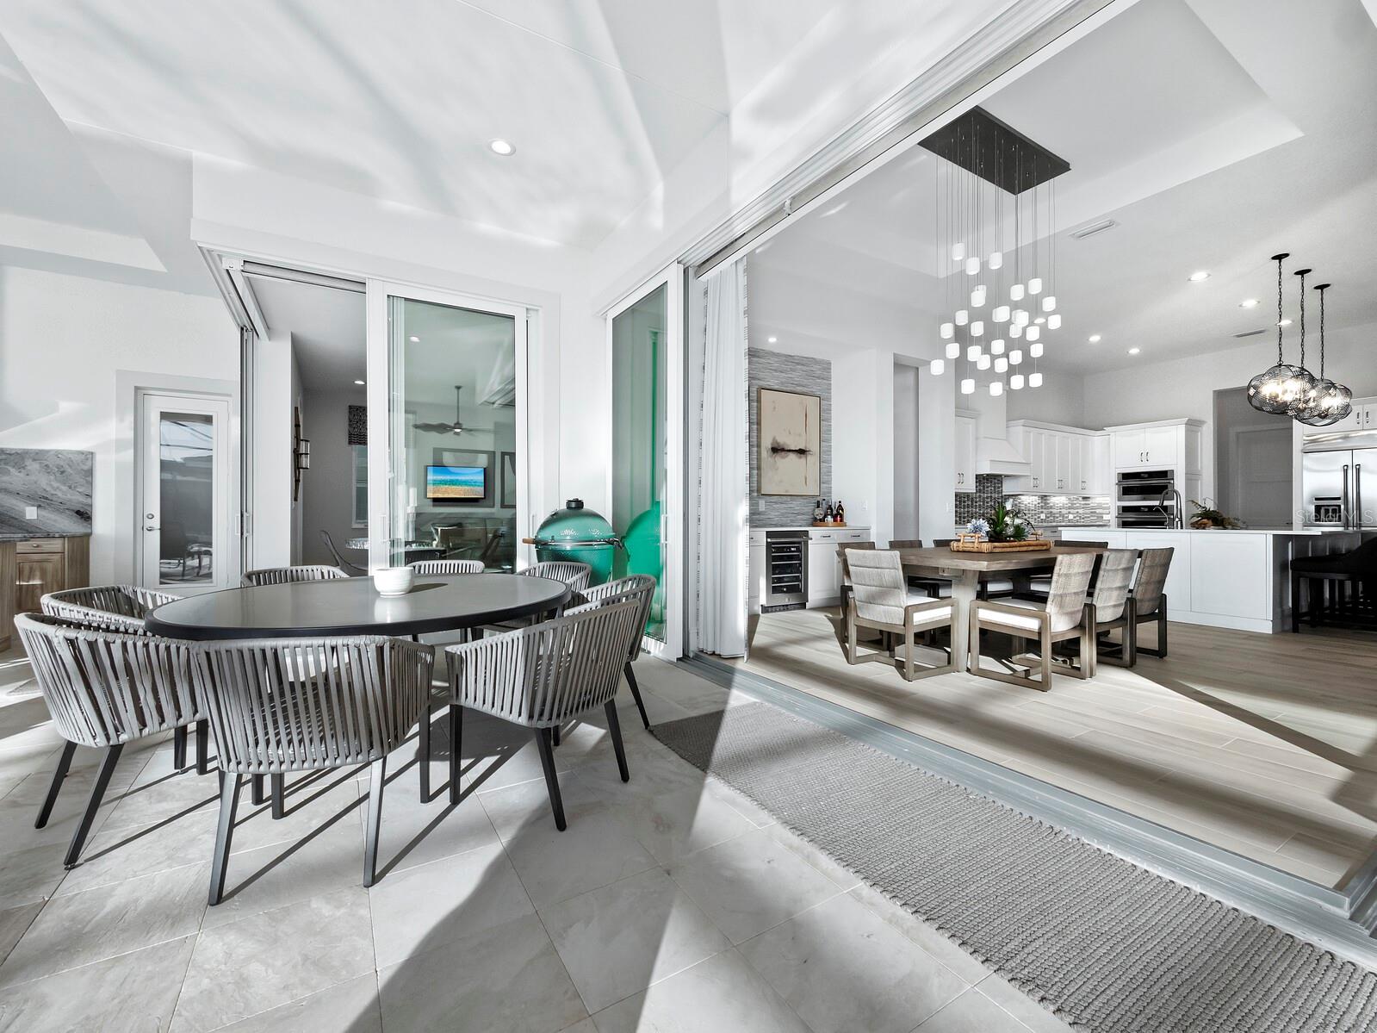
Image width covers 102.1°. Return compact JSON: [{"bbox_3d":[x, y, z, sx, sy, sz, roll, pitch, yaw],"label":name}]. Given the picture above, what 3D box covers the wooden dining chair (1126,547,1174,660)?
[{"bbox_3d":[3.182,0.632,4.130,0.520,0.820,0.560,0,0,-33],"label":"wooden dining chair"}]

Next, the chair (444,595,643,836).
[{"bbox_3d":[-0.542,0.725,2.259,0.580,0.770,0.580,0,0,28],"label":"chair"}]

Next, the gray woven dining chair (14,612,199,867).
[{"bbox_3d":[-2.024,0.735,2.105,0.600,0.770,0.600,0,0,32],"label":"gray woven dining chair"}]

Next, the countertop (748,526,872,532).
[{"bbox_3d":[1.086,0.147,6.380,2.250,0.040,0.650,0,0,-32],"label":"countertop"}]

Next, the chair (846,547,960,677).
[{"bbox_3d":[1.449,0.633,3.858,0.540,0.835,0.490,0,0,-33],"label":"chair"}]

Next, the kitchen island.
[{"bbox_3d":[6.380,0.585,6.544,3.800,0.915,2.000,0,0,-33],"label":"kitchen island"}]

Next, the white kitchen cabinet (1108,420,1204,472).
[{"bbox_3d":[7.771,-1.145,9.279,0.700,0.710,1.000,0,0,-33],"label":"white kitchen cabinet"}]

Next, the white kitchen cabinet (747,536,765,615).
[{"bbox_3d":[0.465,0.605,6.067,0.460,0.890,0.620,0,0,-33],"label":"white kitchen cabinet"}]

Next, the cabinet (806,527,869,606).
[{"bbox_3d":[1.623,0.595,6.805,1.040,0.910,0.630,0,0,-33],"label":"cabinet"}]

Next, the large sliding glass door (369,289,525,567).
[{"bbox_3d":[-2.070,-0.425,4.886,1.300,3.030,0.070,0,0,-32],"label":"large sliding glass door"}]

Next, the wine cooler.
[{"bbox_3d":[0.915,0.603,6.283,0.610,0.875,0.610,0,0,-33],"label":"wine cooler"}]

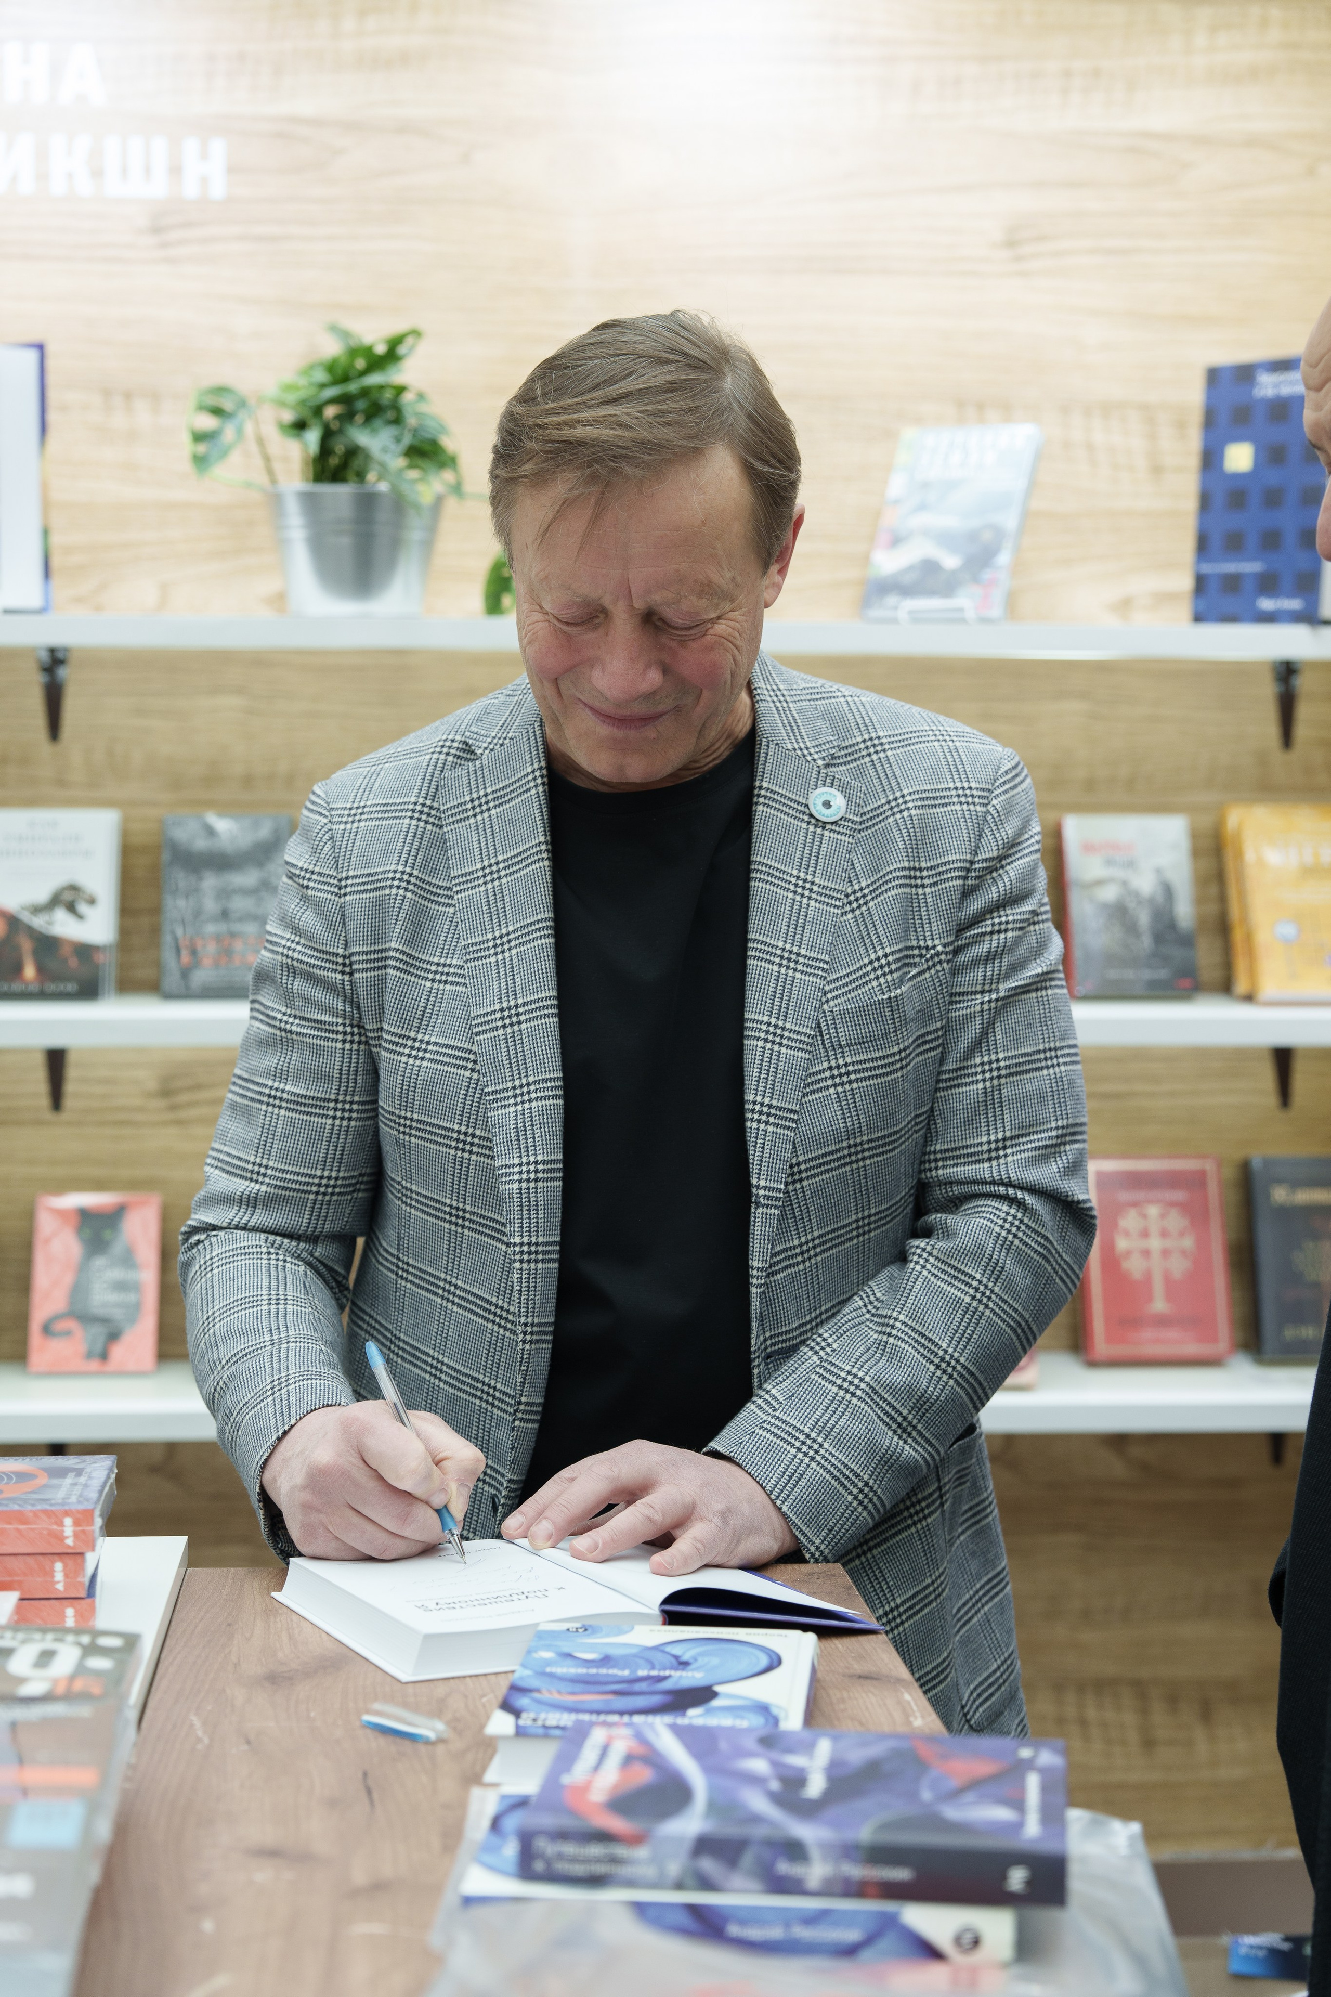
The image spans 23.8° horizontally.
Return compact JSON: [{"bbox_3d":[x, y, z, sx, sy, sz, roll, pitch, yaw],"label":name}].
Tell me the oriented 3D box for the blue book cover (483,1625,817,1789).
[{"bbox_3d":[-0.002,0.372,1.669,0.157,0.024,0.216,1,3,5],"label":"blue book cover"}]

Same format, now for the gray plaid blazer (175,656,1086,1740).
[{"bbox_3d":[-0.018,0.162,2.085,0.590,0.770,0.450,0,3,-2],"label":"gray plaid blazer"}]

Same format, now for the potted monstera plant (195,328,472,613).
[{"bbox_3d":[-0.359,-0.557,3.350,0.287,0.307,0.240,0,3,-5],"label":"potted monstera plant"}]

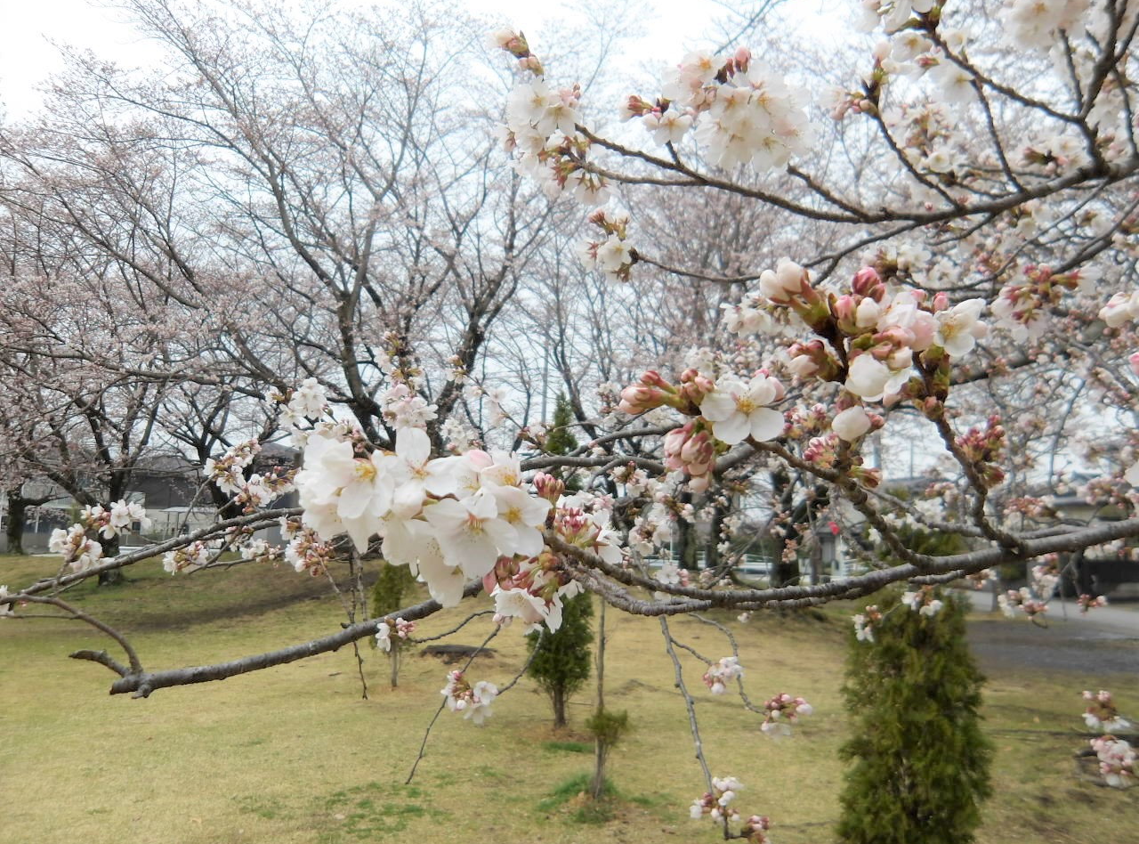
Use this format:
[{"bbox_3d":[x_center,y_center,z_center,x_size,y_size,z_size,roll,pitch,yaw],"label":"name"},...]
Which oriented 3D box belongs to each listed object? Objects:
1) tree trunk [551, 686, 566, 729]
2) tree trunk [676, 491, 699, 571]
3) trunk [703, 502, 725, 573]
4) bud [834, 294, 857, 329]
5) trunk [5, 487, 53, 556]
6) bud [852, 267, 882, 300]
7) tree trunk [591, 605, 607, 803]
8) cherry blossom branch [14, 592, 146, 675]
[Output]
[{"bbox_3d":[-0.073,2.022,6.300,0.090,0.310,0.090,0,-6,0],"label":"tree trunk"},{"bbox_3d":[2.920,2.677,22.000,0.510,2.000,0.500,0,-6,0],"label":"tree trunk"},{"bbox_3d":[3.581,2.854,22.000,0.500,1.750,0.500,0,-6,0],"label":"trunk"},{"bbox_3d":[0.118,-0.047,0.380,0.010,0.015,0.010,0,-6,0],"label":"bud"},{"bbox_3d":[-15.212,2.792,25.000,1.100,1.950,0.600,0,-6,0],"label":"trunk"},{"bbox_3d":[0.127,-0.060,0.380,0.013,0.015,0.012,0,-6,0],"label":"bud"},{"bbox_3d":[0.161,1.507,4.800,0.065,1.080,0.060,2,-6,0],"label":"tree trunk"},{"bbox_3d":[-0.399,0.172,0.720,0.107,0.067,0.050,0,-6,0],"label":"cherry blossom branch"}]

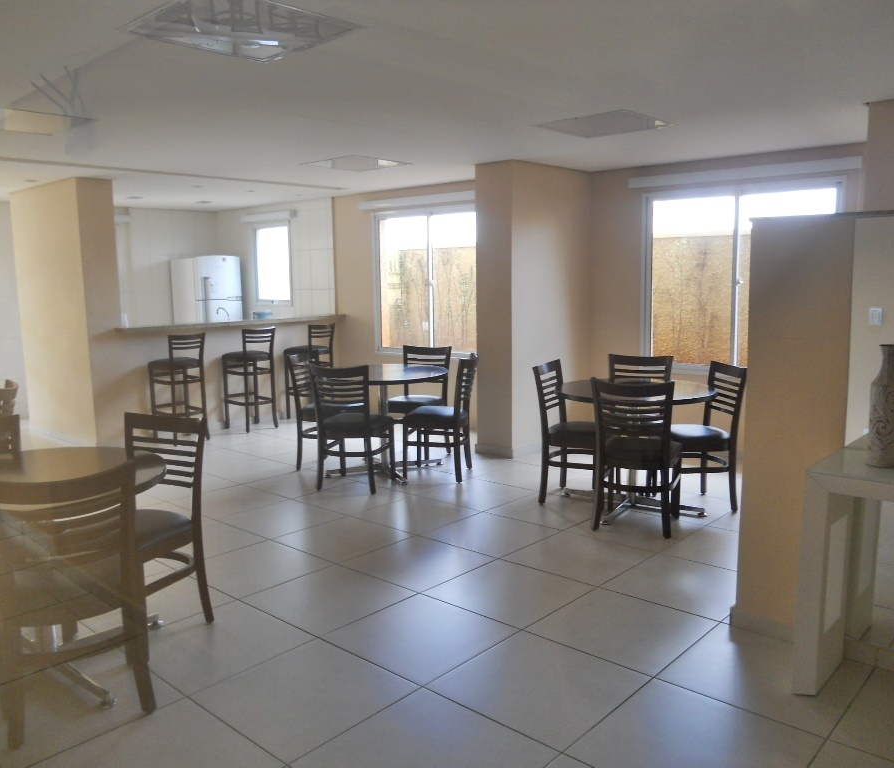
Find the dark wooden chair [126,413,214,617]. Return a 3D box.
[{"bbox_3d":[-1.292,0.609,3.352,0.455,0.888,0.525,3,9,25],"label":"dark wooden chair"}]

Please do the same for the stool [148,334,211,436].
[{"bbox_3d":[-2.471,0.030,7.369,0.435,0.995,0.385,6,11,41],"label":"stool"}]

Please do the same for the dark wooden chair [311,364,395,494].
[{"bbox_3d":[-0.660,0.284,5.710,0.445,0.900,0.490,2,9,17],"label":"dark wooden chair"}]

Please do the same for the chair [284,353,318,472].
[{"bbox_3d":[-0.914,0.203,6.173,0.525,0.888,0.455,2,9,21],"label":"chair"}]

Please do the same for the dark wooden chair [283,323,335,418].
[{"bbox_3d":[-1.435,-0.135,8.390,0.435,0.995,0.385,5,10,37],"label":"dark wooden chair"}]

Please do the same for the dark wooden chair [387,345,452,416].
[{"bbox_3d":[-0.252,0.157,6.549,0.445,0.900,0.490,3,9,25],"label":"dark wooden chair"}]

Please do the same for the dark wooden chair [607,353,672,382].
[{"bbox_3d":[1.272,0.267,5.496,0.455,0.888,0.525,3,9,28],"label":"dark wooden chair"}]

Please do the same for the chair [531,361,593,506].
[{"bbox_3d":[0.844,0.316,5.197,0.525,0.888,0.455,4,9,28],"label":"chair"}]

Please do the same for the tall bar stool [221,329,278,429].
[{"bbox_3d":[-1.950,-0.057,7.913,0.435,0.995,0.385,6,11,42],"label":"tall bar stool"}]

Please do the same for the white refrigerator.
[{"bbox_3d":[-3.013,-0.737,10.197,0.660,1.730,0.610,6,11,42],"label":"white refrigerator"}]

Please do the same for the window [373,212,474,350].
[{"bbox_3d":[-0.154,-1.017,8.098,1.600,1.490,0.100,6,11,42],"label":"window"}]

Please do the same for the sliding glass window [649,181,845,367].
[{"bbox_3d":[2.212,-0.775,6.147,1.530,1.450,0.100,6,11,42],"label":"sliding glass window"}]

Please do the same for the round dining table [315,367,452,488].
[{"bbox_3d":[-0.478,0.278,6.092,1.000,0.750,1.000,-1,8,0],"label":"round dining table"}]

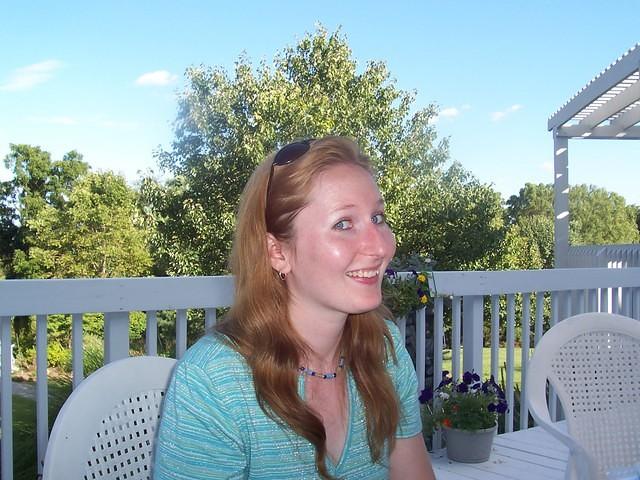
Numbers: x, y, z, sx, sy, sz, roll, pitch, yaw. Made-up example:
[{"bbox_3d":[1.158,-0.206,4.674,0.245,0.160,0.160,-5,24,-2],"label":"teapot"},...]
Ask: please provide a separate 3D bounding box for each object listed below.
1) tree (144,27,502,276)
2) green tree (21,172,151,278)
[{"bbox_3d":[0.068,-1.071,13.200,6.800,6.100,6.000,0,0,0],"label":"tree"},{"bbox_3d":[-5.827,0.435,17.000,3.250,4.220,3.200,0,0,0],"label":"green tree"}]

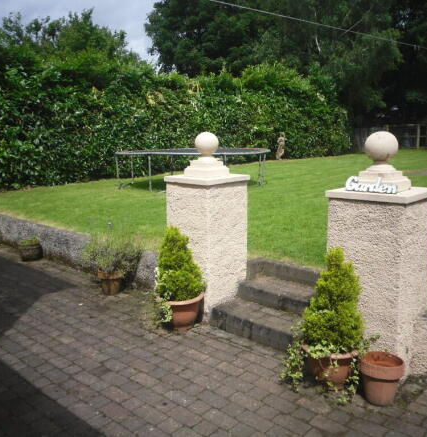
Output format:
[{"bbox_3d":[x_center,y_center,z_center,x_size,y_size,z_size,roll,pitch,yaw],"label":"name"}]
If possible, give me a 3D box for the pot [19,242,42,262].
[{"bbox_3d":[-2.397,0.431,6.226,0.326,0.228,0.315,-5,11,-21],"label":"pot"}]

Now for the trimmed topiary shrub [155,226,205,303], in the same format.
[{"bbox_3d":[-0.274,0.367,3.913,0.402,0.630,0.386,-2,11,-4],"label":"trimmed topiary shrub"}]

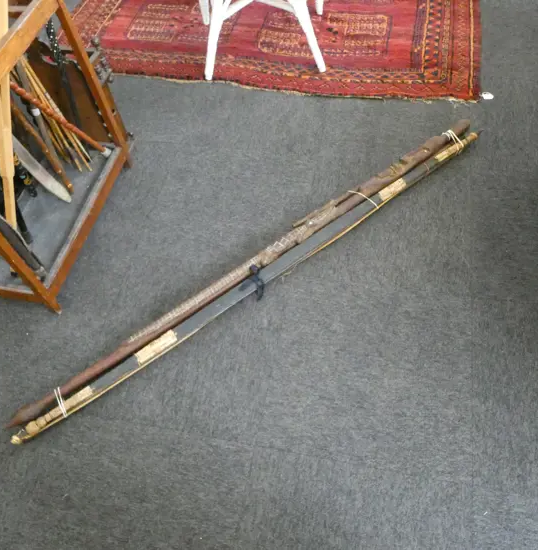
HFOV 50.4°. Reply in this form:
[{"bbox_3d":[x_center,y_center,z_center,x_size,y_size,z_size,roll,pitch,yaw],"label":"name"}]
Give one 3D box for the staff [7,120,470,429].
[{"bbox_3d":[0.010,-0.070,1.678,1.680,0.050,0.056,-34,58,-18],"label":"staff"}]

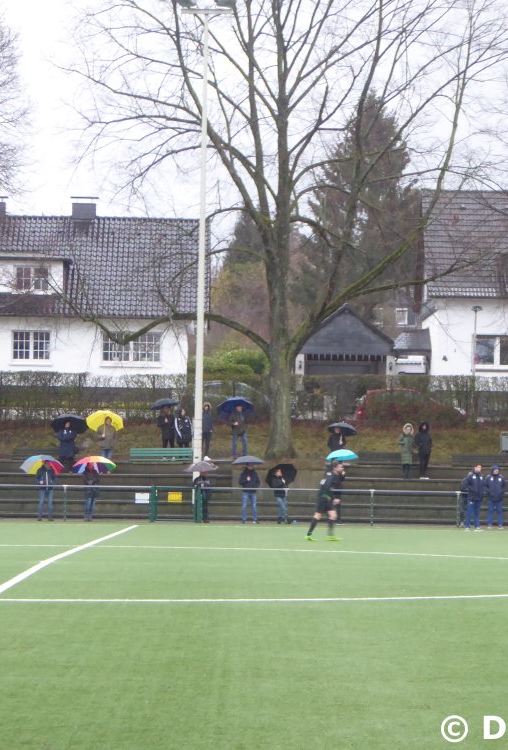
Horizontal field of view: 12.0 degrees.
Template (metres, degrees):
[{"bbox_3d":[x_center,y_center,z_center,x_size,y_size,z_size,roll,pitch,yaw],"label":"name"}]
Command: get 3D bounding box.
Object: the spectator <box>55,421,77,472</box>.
[{"bbox_3d":[-5.833,2.254,75.800,0.550,1.634,0.400,1,-2,-12],"label":"spectator"}]

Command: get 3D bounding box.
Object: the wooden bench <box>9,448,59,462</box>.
[{"bbox_3d":[-6.640,2.559,77.000,2.030,0.460,0.500,1,-2,0],"label":"wooden bench"}]

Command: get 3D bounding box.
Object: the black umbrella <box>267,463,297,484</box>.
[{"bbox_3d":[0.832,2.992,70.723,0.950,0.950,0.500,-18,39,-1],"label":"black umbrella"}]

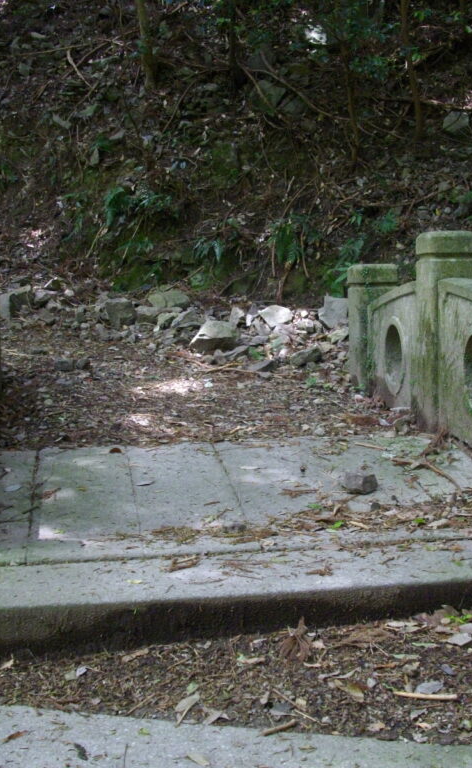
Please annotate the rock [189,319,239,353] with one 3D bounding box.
[{"bbox_3d":[-0.171,-0.360,8.304,0.364,0.233,0.280,-1,6,-1],"label":"rock"}]

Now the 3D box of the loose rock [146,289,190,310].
[{"bbox_3d":[-0.472,-0.591,7.650,0.300,0.160,0.220,-1,7,0],"label":"loose rock"}]

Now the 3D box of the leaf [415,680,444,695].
[{"bbox_3d":[0.543,0.854,3.073,0.085,0.020,0.060,0,7,9],"label":"leaf"}]

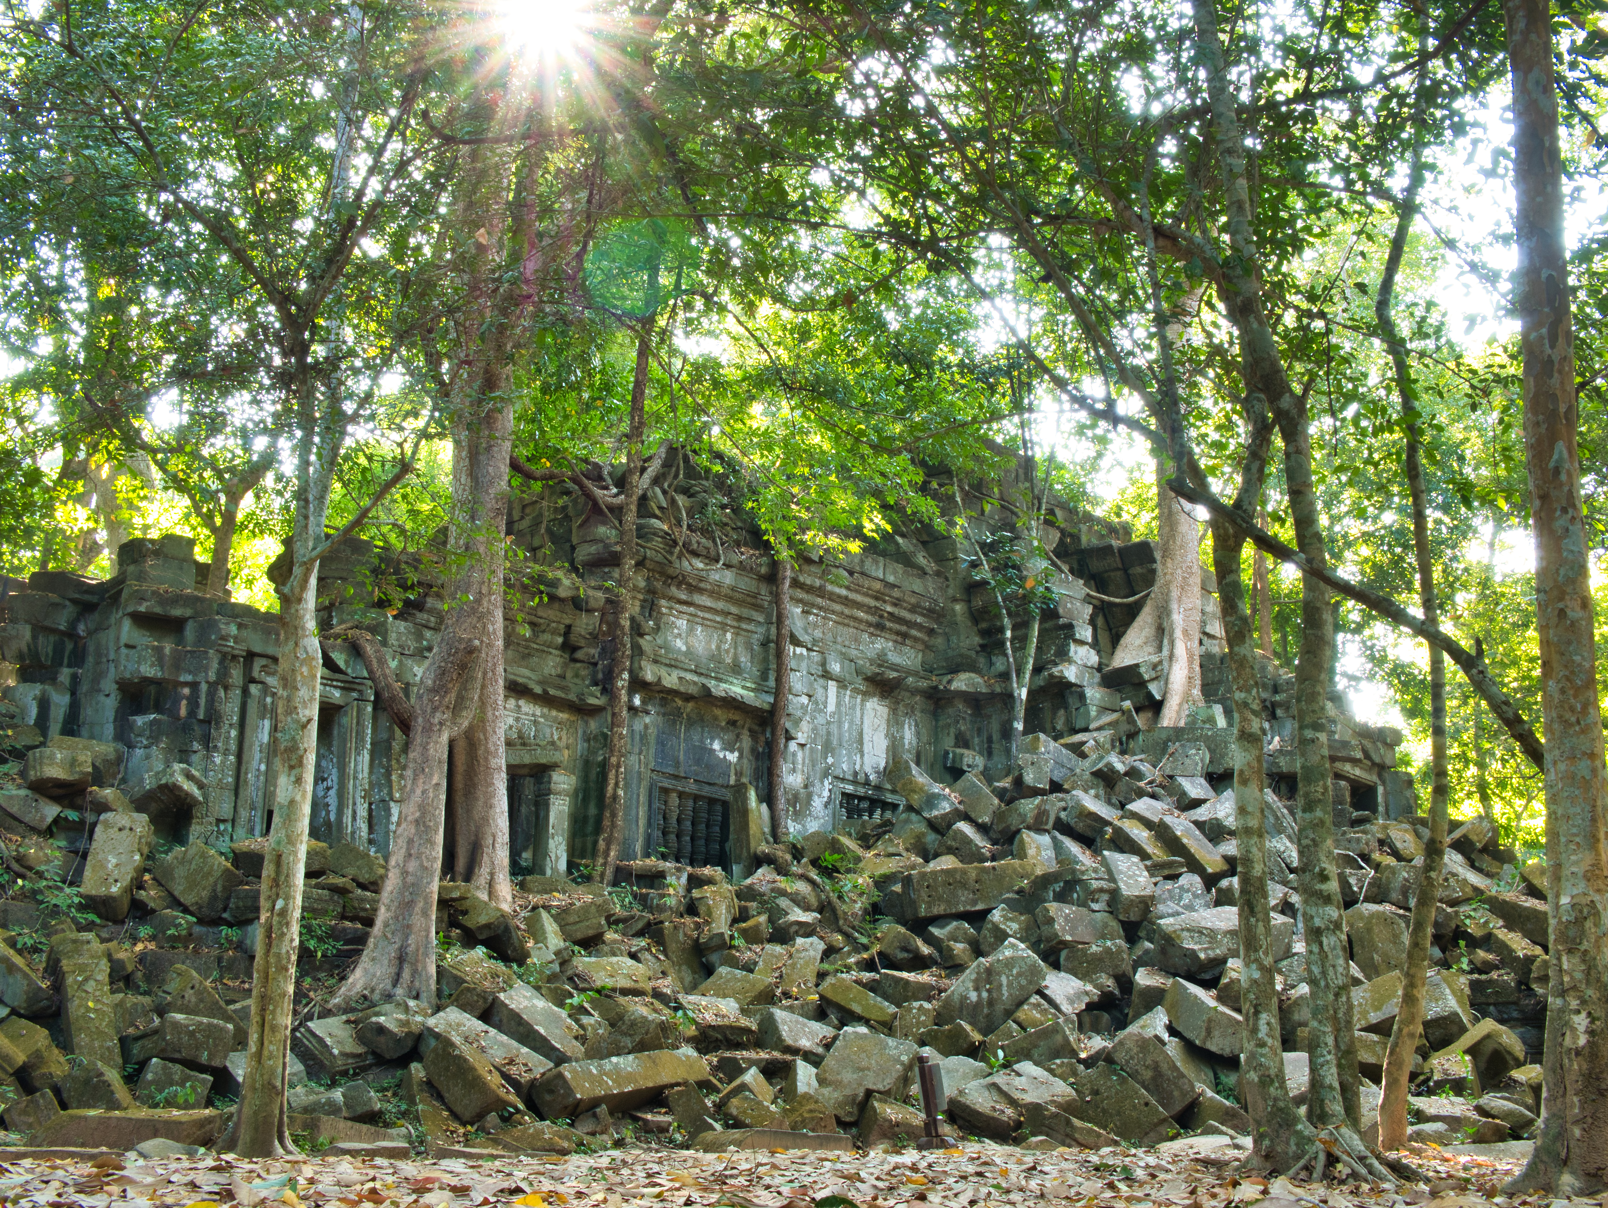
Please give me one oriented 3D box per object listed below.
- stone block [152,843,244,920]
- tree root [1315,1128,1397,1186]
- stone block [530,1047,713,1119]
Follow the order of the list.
[{"bbox_3d":[-6.333,2.894,19.531,0.496,0.527,0.523,35,-18,19],"label":"stone block"},{"bbox_3d":[2.703,2.712,9.100,0.330,0.250,0.480,0,-15,0],"label":"tree root"},{"bbox_3d":[-1.631,4.295,16.695,0.407,0.330,1.820,-39,-27,23],"label":"stone block"}]

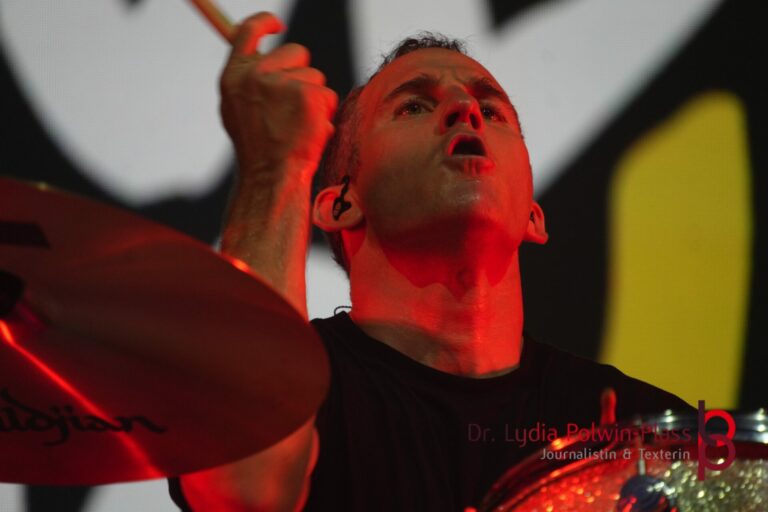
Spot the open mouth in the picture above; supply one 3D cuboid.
[{"bbox_3d":[0.063,-0.083,5.880,0.030,0.018,0.011,3,-46,-10],"label":"open mouth"}]

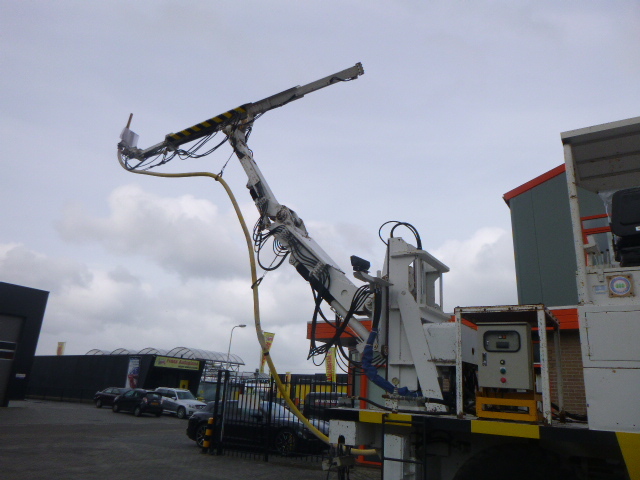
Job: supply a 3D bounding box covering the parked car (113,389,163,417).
[{"bbox_3d":[-11.564,10.352,29.501,3.850,1.500,1.680,-11,-23,35],"label":"parked car"}]

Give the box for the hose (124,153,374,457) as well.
[{"bbox_3d":[-1.497,0.371,6.396,4.606,4.450,0.840,-3,-19,19],"label":"hose"}]

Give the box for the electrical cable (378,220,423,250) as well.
[{"bbox_3d":[1.002,-0.050,5.750,0.560,0.380,0.300,-9,-22,31],"label":"electrical cable"}]

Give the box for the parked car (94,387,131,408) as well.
[{"bbox_3d":[-16.000,12.548,36.621,4.350,1.460,1.750,-8,-22,30],"label":"parked car"}]

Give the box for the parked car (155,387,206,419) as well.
[{"bbox_3d":[-9.390,10.840,30.770,4.450,1.670,1.830,-9,-22,31],"label":"parked car"}]

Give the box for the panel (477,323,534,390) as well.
[{"bbox_3d":[1.528,0.949,3.798,0.390,0.500,0.190,-7,-21,32],"label":"panel"}]

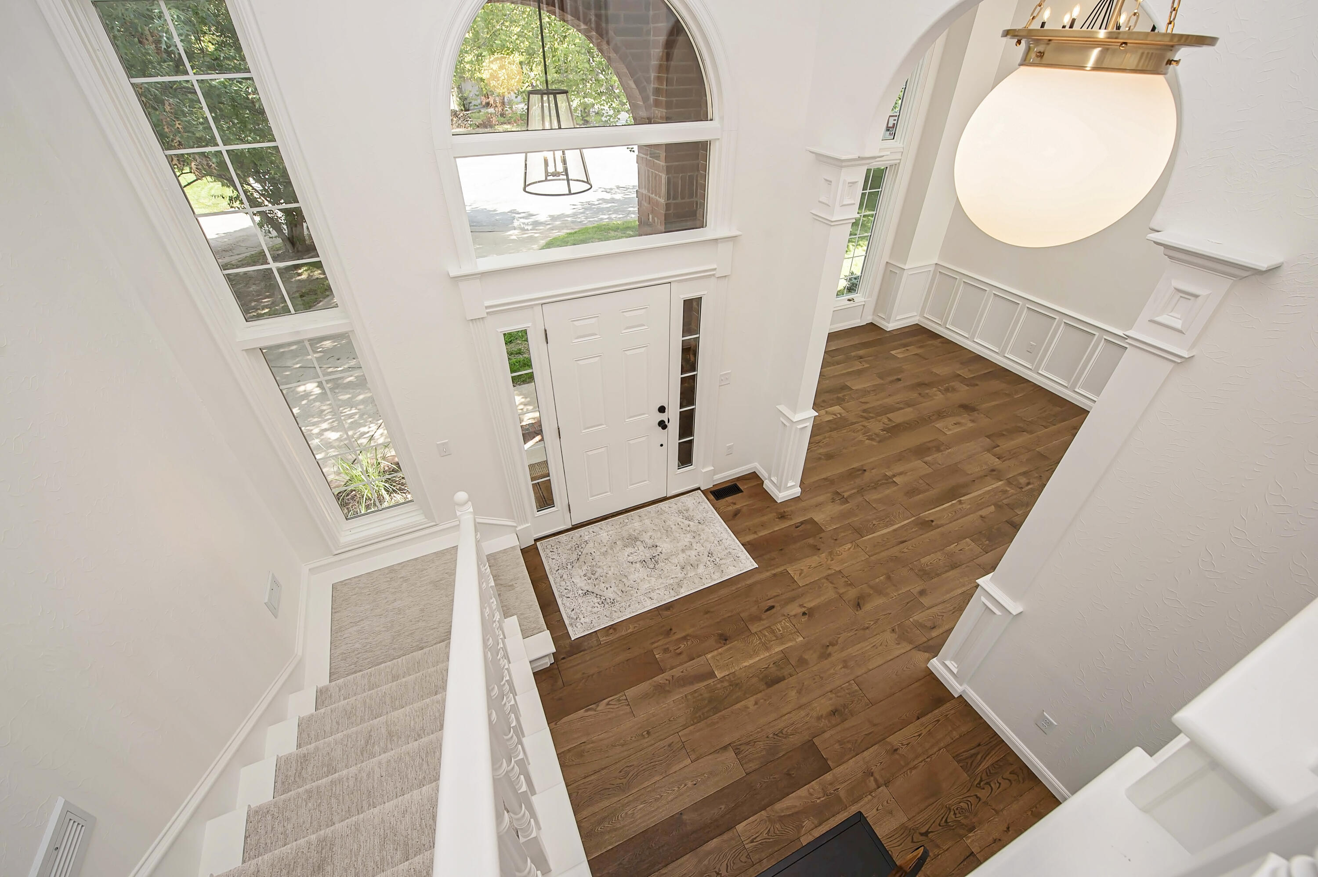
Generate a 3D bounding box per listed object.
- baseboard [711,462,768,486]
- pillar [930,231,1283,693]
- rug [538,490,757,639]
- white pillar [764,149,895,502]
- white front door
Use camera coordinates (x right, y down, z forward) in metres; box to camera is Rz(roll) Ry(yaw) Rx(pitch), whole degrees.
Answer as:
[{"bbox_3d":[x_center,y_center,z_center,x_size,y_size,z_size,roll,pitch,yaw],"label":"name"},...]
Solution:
[{"bbox_3d":[0.804,0.403,4.957,0.500,0.120,0.240,-15,39,-19],"label":"baseboard"},{"bbox_3d":[1.997,0.453,2.615,0.360,2.820,0.340,-15,39,-19],"label":"pillar"},{"bbox_3d":[-0.114,0.967,4.287,1.574,0.012,1.008,-15,39,-19],"label":"rug"},{"bbox_3d":[1.182,-0.646,4.062,0.360,2.870,0.340,-15,39,-19],"label":"white pillar"},{"bbox_3d":[-0.343,-0.169,4.075,0.922,2.035,0.050,-15,39,-19],"label":"white front door"}]

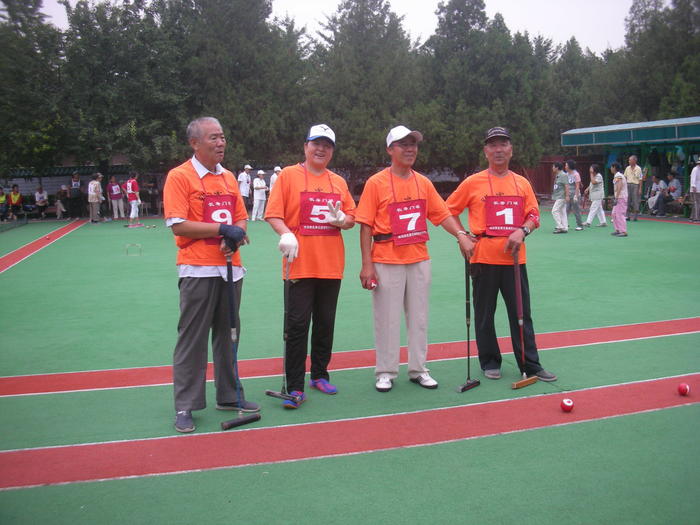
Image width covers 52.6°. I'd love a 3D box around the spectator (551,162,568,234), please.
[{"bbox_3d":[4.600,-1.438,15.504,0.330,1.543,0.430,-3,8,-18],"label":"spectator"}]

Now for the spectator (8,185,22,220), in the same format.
[{"bbox_3d":[-11.872,-2.136,25.122,0.480,1.257,0.680,-3,7,-16],"label":"spectator"}]

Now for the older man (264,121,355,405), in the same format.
[{"bbox_3d":[-0.233,0.023,4.168,0.540,1.644,0.430,-3,7,-17],"label":"older man"}]

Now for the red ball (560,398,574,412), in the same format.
[{"bbox_3d":[1.226,0.806,3.990,0.075,0.075,0.075,-1,7,0],"label":"red ball"}]

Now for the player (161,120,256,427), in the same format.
[{"bbox_3d":[-0.767,0.056,3.866,0.430,1.667,0.520,6,10,44],"label":"player"}]

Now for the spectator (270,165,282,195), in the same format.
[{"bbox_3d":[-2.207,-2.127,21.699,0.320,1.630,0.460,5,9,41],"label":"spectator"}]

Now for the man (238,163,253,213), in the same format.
[{"bbox_3d":[-3.307,-2.215,22.400,0.380,1.740,0.500,4,9,36],"label":"man"}]

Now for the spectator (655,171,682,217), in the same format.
[{"bbox_3d":[9.278,-2.010,20.619,0.740,1.300,0.500,-3,7,-15],"label":"spectator"}]

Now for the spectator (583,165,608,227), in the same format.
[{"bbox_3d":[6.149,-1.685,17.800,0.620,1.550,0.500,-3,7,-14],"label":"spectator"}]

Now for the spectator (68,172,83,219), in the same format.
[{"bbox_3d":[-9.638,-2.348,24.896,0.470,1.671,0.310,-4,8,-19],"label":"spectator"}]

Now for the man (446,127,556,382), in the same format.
[{"bbox_3d":[1.004,-0.053,4.690,0.680,1.650,0.440,-1,7,-3],"label":"man"}]

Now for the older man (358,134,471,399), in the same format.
[{"bbox_3d":[0.400,-0.029,4.530,0.660,1.660,0.400,-3,7,-16],"label":"older man"}]

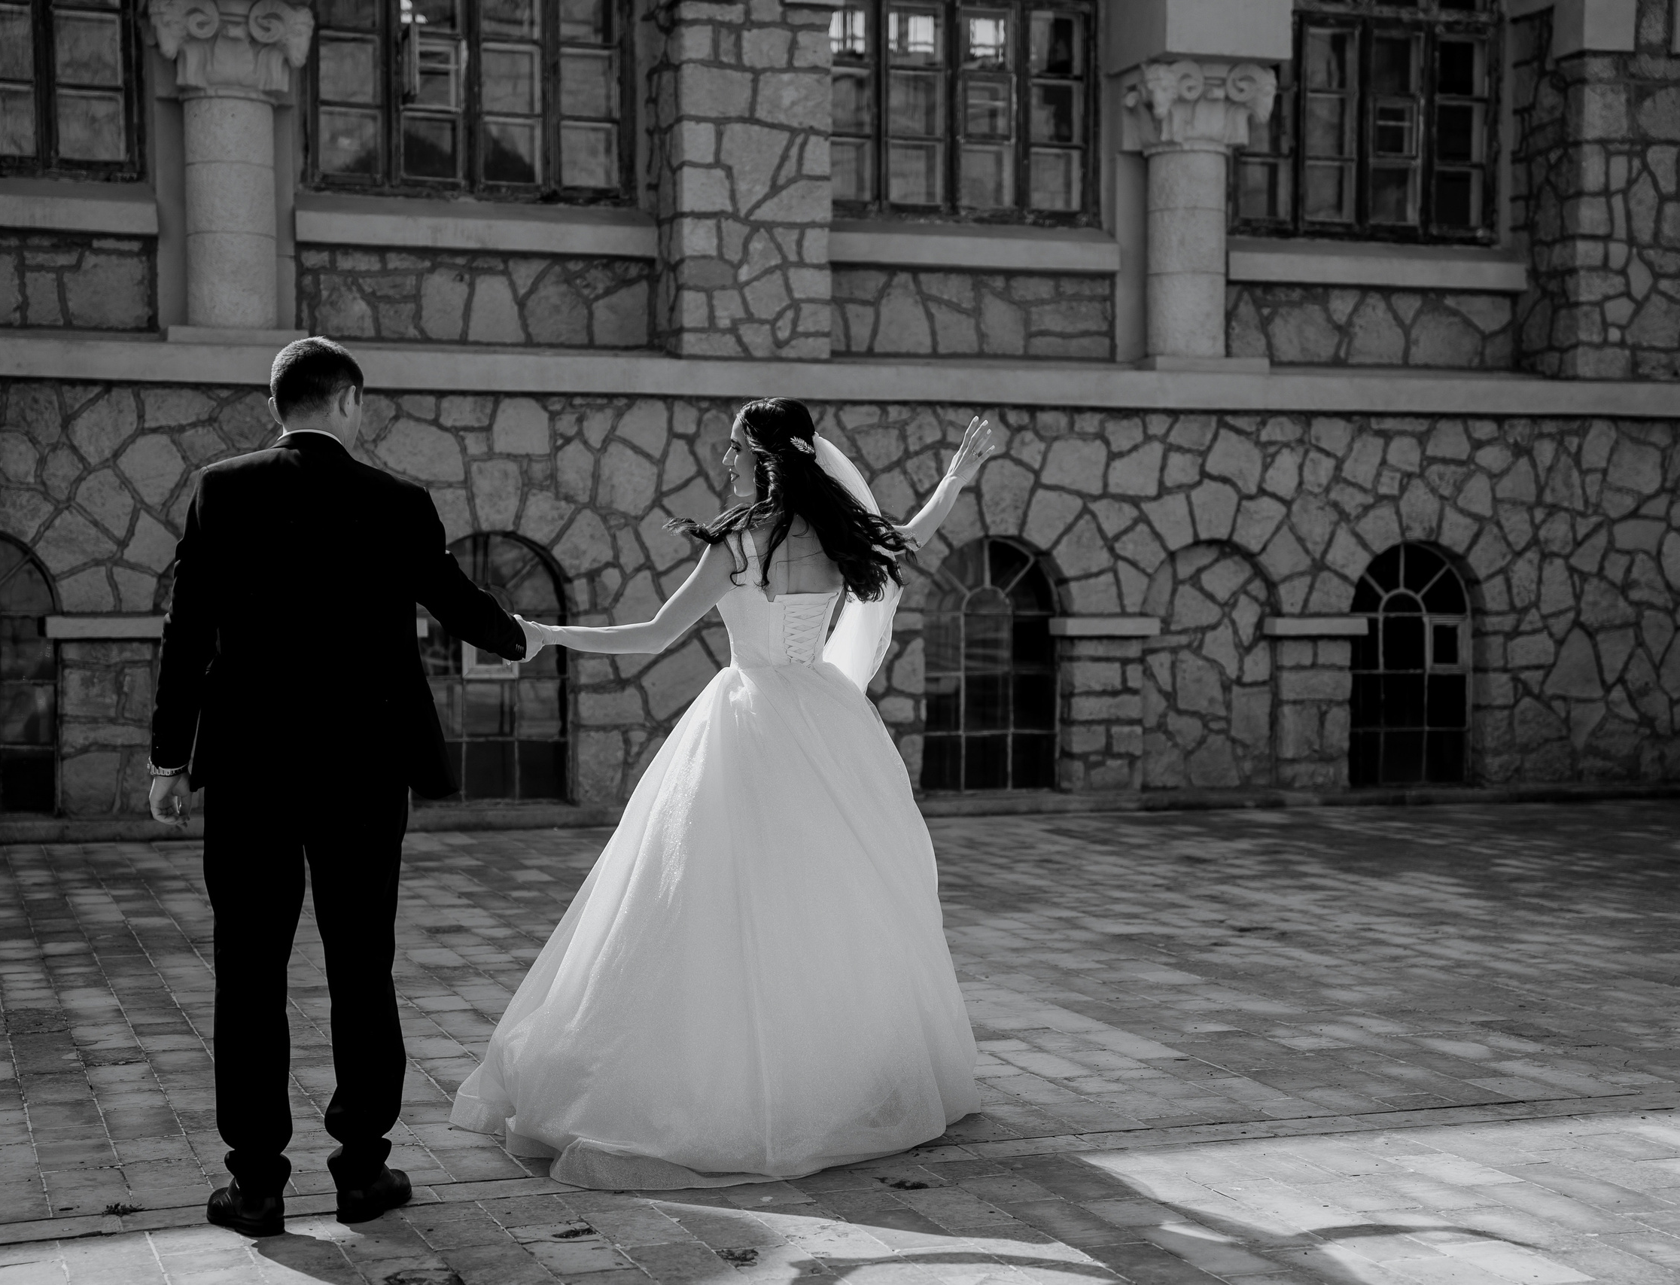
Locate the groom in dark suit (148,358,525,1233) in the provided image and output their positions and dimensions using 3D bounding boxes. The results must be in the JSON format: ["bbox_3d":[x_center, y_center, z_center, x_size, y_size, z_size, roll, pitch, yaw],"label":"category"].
[{"bbox_3d":[-1.044,0.275,5.336,0.760,1.800,0.480,0,2,-2],"label":"groom in dark suit"}]

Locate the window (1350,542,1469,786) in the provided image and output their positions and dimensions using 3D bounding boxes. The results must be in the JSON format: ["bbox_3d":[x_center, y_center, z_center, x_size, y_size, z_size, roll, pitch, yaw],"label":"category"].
[{"bbox_3d":[3.329,0.129,15.149,0.850,1.420,0.150,0,2,-19],"label":"window"}]

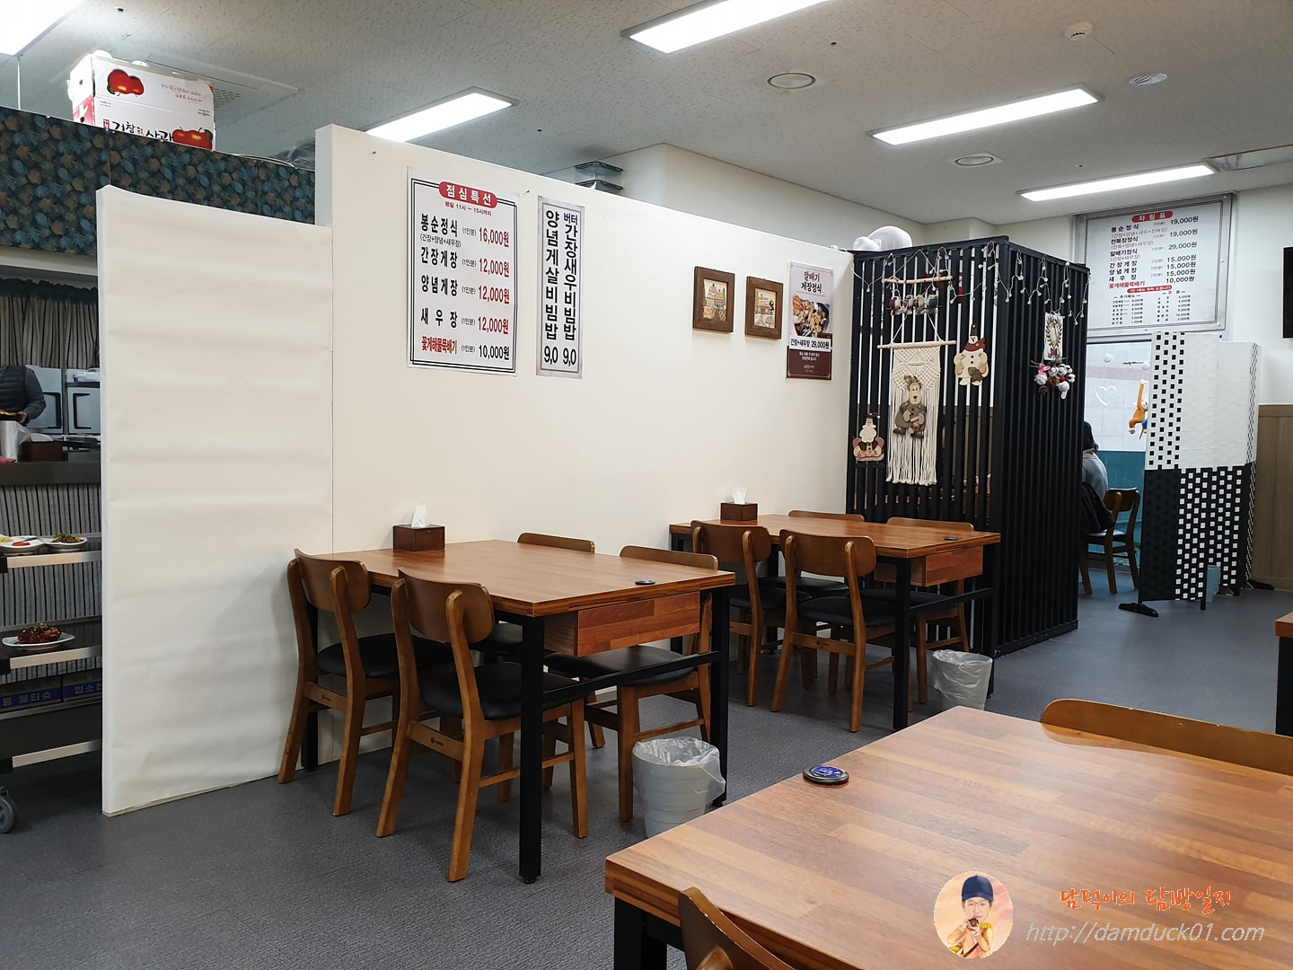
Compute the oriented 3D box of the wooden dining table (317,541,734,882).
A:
[{"bbox_3d":[-0.446,0.611,3.134,1.200,0.715,0.800,4,5,44],"label":"wooden dining table"}]

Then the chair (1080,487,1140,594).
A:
[{"bbox_3d":[3.380,0.398,7.265,0.430,0.755,0.480,-2,4,-41],"label":"chair"}]

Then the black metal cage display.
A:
[{"bbox_3d":[1.901,-0.217,5.704,0.886,2.165,1.205,4,4,43],"label":"black metal cage display"}]

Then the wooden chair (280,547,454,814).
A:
[{"bbox_3d":[-0.891,0.591,3.156,0.443,0.767,0.473,4,4,43],"label":"wooden chair"}]

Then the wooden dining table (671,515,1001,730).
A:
[{"bbox_3d":[0.820,0.565,4.384,1.217,0.726,0.798,4,5,44],"label":"wooden dining table"}]

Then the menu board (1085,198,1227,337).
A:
[{"bbox_3d":[4.126,-1.761,7.973,1.125,1.031,0.040,4,4,43],"label":"menu board"}]

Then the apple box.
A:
[{"bbox_3d":[-2.158,-1.553,4.177,0.290,0.370,0.470,4,5,44],"label":"apple box"}]

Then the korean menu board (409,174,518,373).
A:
[{"bbox_3d":[-0.681,-0.787,3.678,0.010,0.717,0.508,4,5,44],"label":"korean menu board"}]

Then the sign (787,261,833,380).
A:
[{"bbox_3d":[0.892,-0.887,5.277,0.012,0.600,0.420,4,5,44],"label":"sign"}]

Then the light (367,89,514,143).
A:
[{"bbox_3d":[-1.297,-2.190,5.850,1.280,0.040,0.290,4,5,44],"label":"light"}]

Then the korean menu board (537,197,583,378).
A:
[{"bbox_3d":[-0.350,-0.804,3.981,0.009,0.710,0.250,4,5,44],"label":"korean menu board"}]

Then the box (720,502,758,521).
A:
[{"bbox_3d":[0.463,0.133,4.804,0.129,0.079,0.132,4,4,42],"label":"box"}]

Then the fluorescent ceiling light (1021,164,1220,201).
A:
[{"bbox_3d":[3.435,-2.205,7.126,1.280,0.040,0.290,4,5,44],"label":"fluorescent ceiling light"}]

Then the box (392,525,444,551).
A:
[{"bbox_3d":[-0.807,0.190,3.466,0.123,0.079,0.127,4,5,44],"label":"box"}]

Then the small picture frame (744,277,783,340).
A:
[{"bbox_3d":[0.613,-0.902,4.979,0.025,0.290,0.290,4,5,44],"label":"small picture frame"}]

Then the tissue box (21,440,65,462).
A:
[{"bbox_3d":[-2.338,-0.134,3.751,0.127,0.079,0.123,4,5,44],"label":"tissue box"}]

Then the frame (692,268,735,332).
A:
[{"bbox_3d":[0.329,-0.887,4.689,0.025,0.289,0.288,4,5,44],"label":"frame"}]

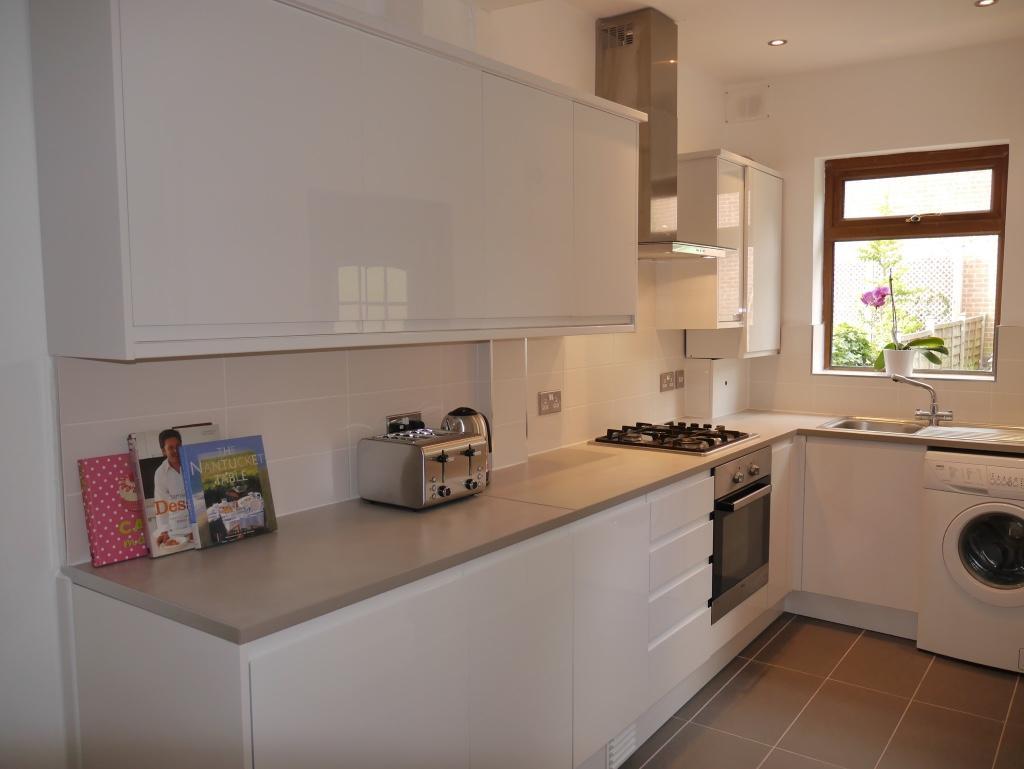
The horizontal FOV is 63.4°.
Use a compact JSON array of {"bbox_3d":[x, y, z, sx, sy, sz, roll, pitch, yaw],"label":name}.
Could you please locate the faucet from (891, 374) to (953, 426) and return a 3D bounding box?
[{"bbox_3d":[1.875,0.072,3.801,0.250,0.220,0.085,1,5,16],"label":"faucet"}]

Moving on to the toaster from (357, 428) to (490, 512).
[{"bbox_3d":[-0.249,0.231,2.372,0.262,0.178,0.270,3,6,38],"label":"toaster"}]

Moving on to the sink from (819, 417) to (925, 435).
[{"bbox_3d":[1.654,0.269,3.786,0.400,0.170,0.420,3,6,36],"label":"sink"}]

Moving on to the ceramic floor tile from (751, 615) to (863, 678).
[{"bbox_3d":[1.294,1.130,3.586,0.300,0.010,0.603,3,6,36],"label":"ceramic floor tile"}]

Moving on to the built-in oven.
[{"bbox_3d":[0.716,0.569,3.450,0.570,0.595,0.595,3,6,36],"label":"built-in oven"}]

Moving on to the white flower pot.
[{"bbox_3d":[1.847,-0.099,3.958,0.137,0.128,0.137,3,6,36],"label":"white flower pot"}]

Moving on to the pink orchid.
[{"bbox_3d":[1.824,-0.437,4.160,0.090,0.110,0.120,-5,6,-40],"label":"pink orchid"}]

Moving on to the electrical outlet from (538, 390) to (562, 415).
[{"bbox_3d":[0.152,0.069,3.153,0.012,0.086,0.146,3,6,37],"label":"electrical outlet"}]

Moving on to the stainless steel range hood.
[{"bbox_3d":[0.572,-0.971,3.252,0.460,0.935,0.575,3,6,37],"label":"stainless steel range hood"}]

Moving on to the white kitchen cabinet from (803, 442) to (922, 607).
[{"bbox_3d":[1.707,0.589,3.874,0.500,0.720,0.570,3,6,36],"label":"white kitchen cabinet"}]

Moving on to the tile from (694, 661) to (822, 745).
[{"bbox_3d":[0.934,1.177,3.091,0.300,0.010,0.615,3,6,36],"label":"tile"}]

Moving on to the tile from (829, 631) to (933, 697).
[{"bbox_3d":[1.526,1.134,3.373,0.300,0.010,0.600,3,6,36],"label":"tile"}]

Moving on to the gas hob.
[{"bbox_3d":[0.676,0.205,3.408,0.510,0.050,0.595,3,6,36],"label":"gas hob"}]

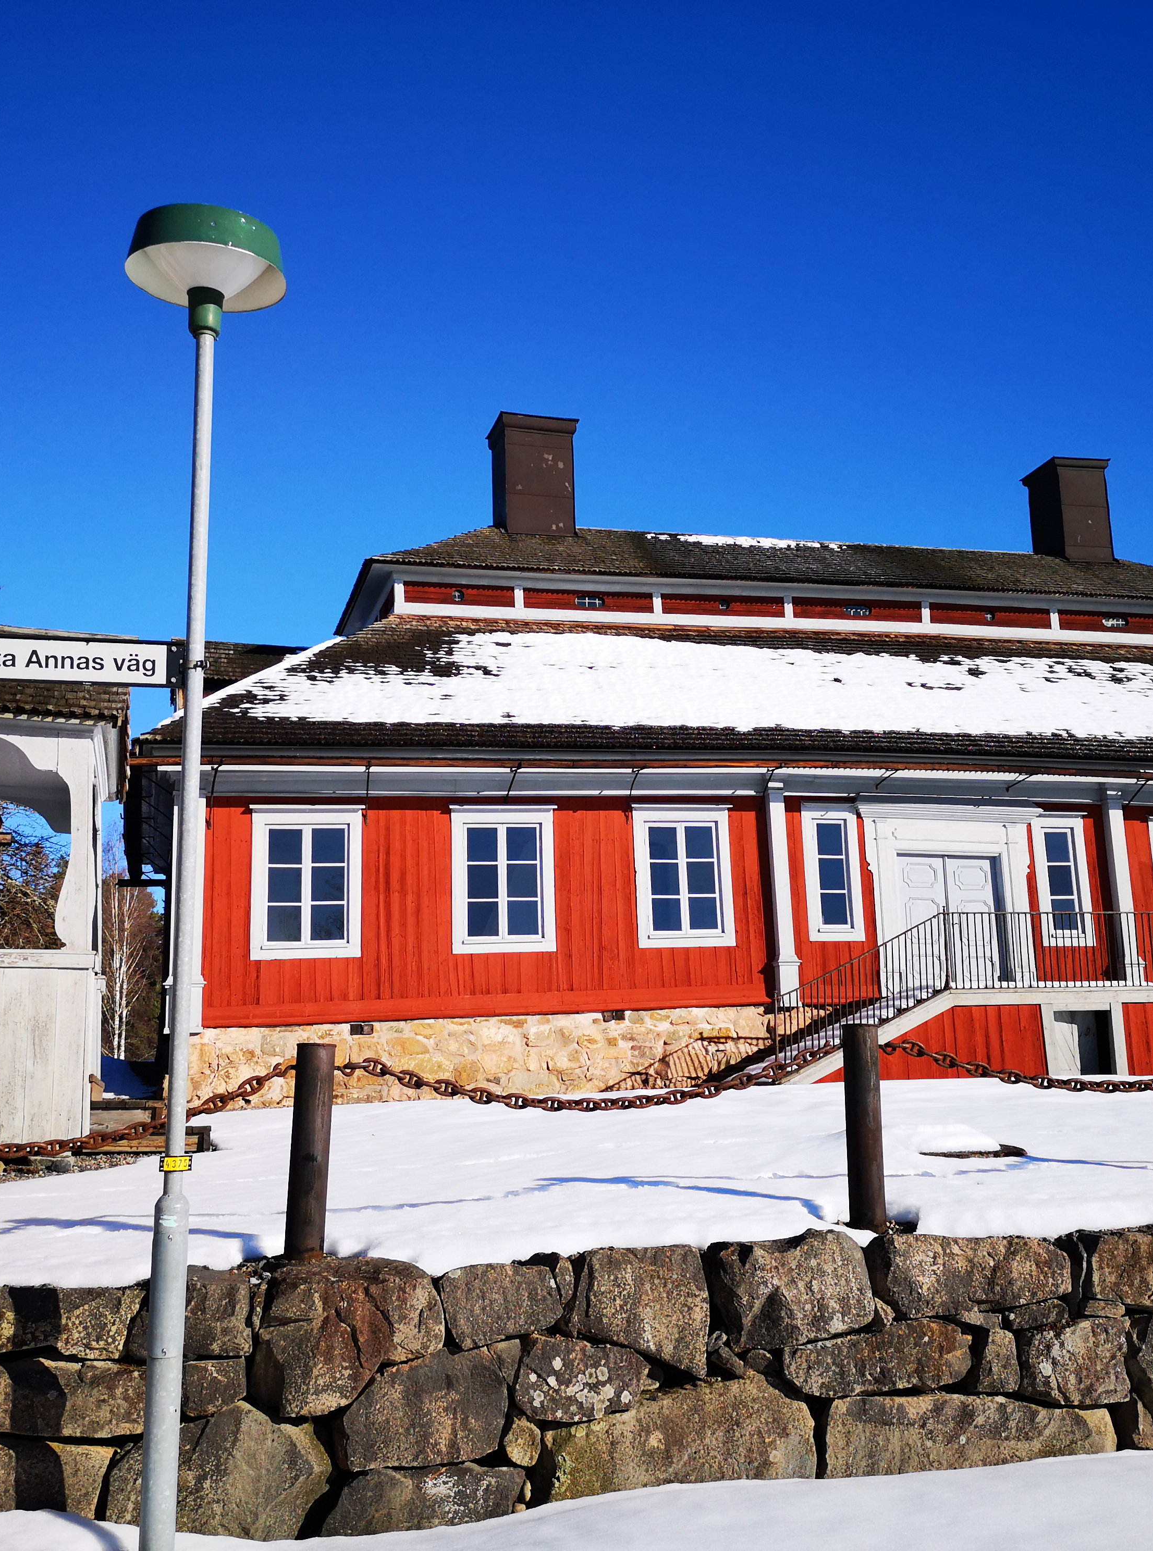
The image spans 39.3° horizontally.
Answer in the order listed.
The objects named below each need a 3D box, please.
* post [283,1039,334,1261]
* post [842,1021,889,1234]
[{"bbox_3d":[-1.084,1.532,6.600,0.157,0.850,0.157,3,-12,-9],"label":"post"},{"bbox_3d":[1.284,1.559,7.173,0.157,0.885,0.157,-2,-11,10],"label":"post"}]

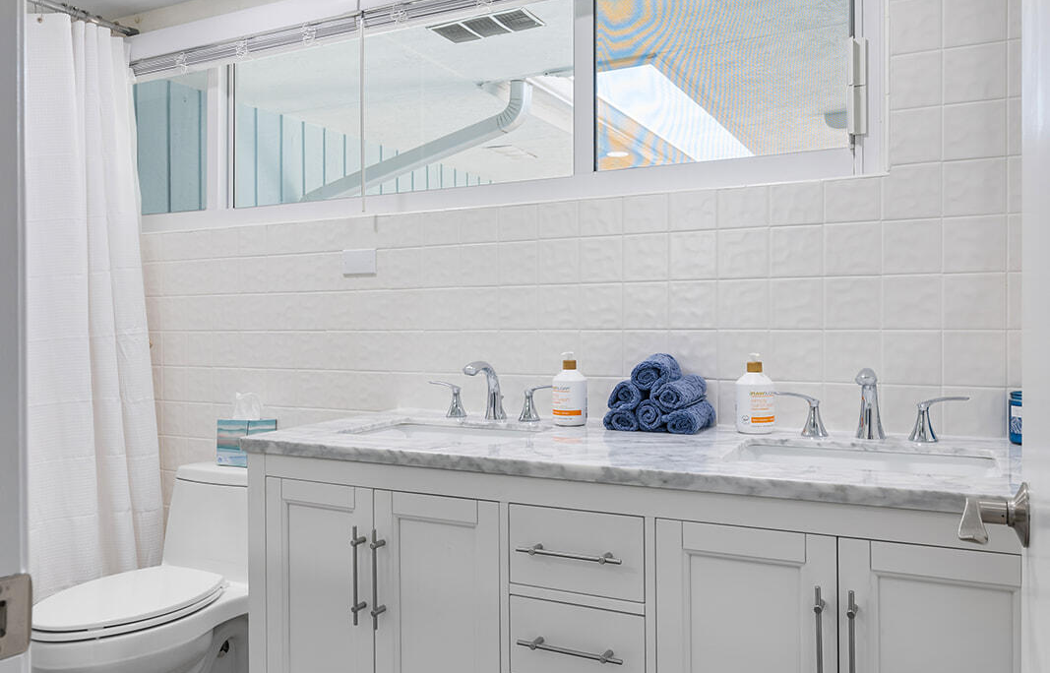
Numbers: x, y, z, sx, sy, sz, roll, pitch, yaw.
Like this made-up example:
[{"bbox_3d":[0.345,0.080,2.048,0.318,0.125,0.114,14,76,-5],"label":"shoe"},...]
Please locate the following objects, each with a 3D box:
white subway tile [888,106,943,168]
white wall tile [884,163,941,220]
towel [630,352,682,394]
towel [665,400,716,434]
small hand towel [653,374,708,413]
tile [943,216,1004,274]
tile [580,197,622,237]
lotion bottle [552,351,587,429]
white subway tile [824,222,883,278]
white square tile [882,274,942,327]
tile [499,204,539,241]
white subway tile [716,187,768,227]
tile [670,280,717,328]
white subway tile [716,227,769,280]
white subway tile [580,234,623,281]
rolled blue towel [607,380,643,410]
[{"bbox_3d":[0.792,-0.405,1.684,0.094,0.108,0.010,0,0,27],"label":"white subway tile"},{"bbox_3d":[0.780,-0.291,1.676,0.108,0.108,0.009,0,0,27],"label":"white wall tile"},{"bbox_3d":[0.295,0.079,1.837,0.074,0.070,0.140,0,1,27],"label":"towel"},{"bbox_3d":[0.363,0.177,1.802,0.066,0.057,0.150,0,0,27],"label":"towel"},{"bbox_3d":[0.334,0.120,1.788,0.067,0.067,0.165,0,0,23],"label":"small hand towel"},{"bbox_3d":[0.889,-0.182,1.645,0.110,0.110,0.010,0,0,27],"label":"tile"},{"bbox_3d":[0.186,-0.283,1.991,0.108,0.085,0.010,0,0,27],"label":"tile"},{"bbox_3d":[0.104,0.119,1.892,0.077,0.168,0.077,0,0,0],"label":"lotion bottle"},{"bbox_3d":[0.688,-0.182,1.746,0.110,0.110,0.010,0,0,27],"label":"white subway tile"},{"bbox_3d":[0.784,-0.069,1.686,0.108,0.108,0.010,0,0,27],"label":"white square tile"},{"bbox_3d":[-0.014,-0.282,2.073,0.108,0.087,0.010,0,0,27],"label":"tile"},{"bbox_3d":[0.484,-0.283,1.838,0.110,0.088,0.008,0,1,27],"label":"white subway tile"},{"bbox_3d":[0.382,-0.069,1.877,0.108,0.108,0.009,0,0,27],"label":"tile"},{"bbox_3d":[0.481,-0.180,1.824,0.108,0.108,0.010,0,0,27],"label":"white subway tile"},{"bbox_3d":[0.184,-0.182,1.990,0.110,0.110,0.008,0,1,27],"label":"white subway tile"},{"bbox_3d":[0.248,0.128,1.861,0.072,0.060,0.150,0,0,27],"label":"rolled blue towel"}]

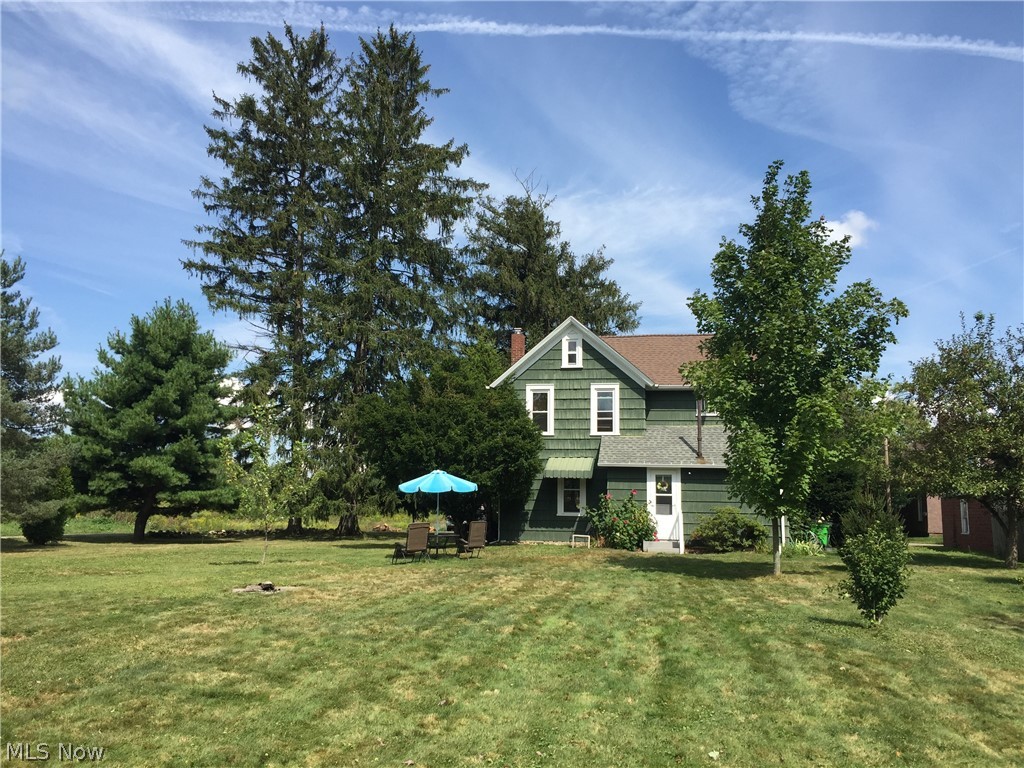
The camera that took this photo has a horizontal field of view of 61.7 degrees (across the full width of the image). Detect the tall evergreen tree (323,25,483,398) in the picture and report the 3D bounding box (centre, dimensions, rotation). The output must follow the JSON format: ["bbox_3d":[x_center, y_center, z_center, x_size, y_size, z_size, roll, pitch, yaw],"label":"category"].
[{"bbox_3d":[-5.136,-4.580,34.638,7.400,21.111,7.200,1,-7,0],"label":"tall evergreen tree"}]

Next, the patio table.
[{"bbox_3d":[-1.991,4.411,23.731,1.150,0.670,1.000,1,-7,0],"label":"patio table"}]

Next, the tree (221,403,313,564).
[{"bbox_3d":[-5.736,2.291,20.049,2.149,3.737,2.063,1,-8,0],"label":"tree"}]

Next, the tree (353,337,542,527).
[{"bbox_3d":[-2.202,1.947,29.283,6.400,6.821,6.000,1,-7,0],"label":"tree"}]

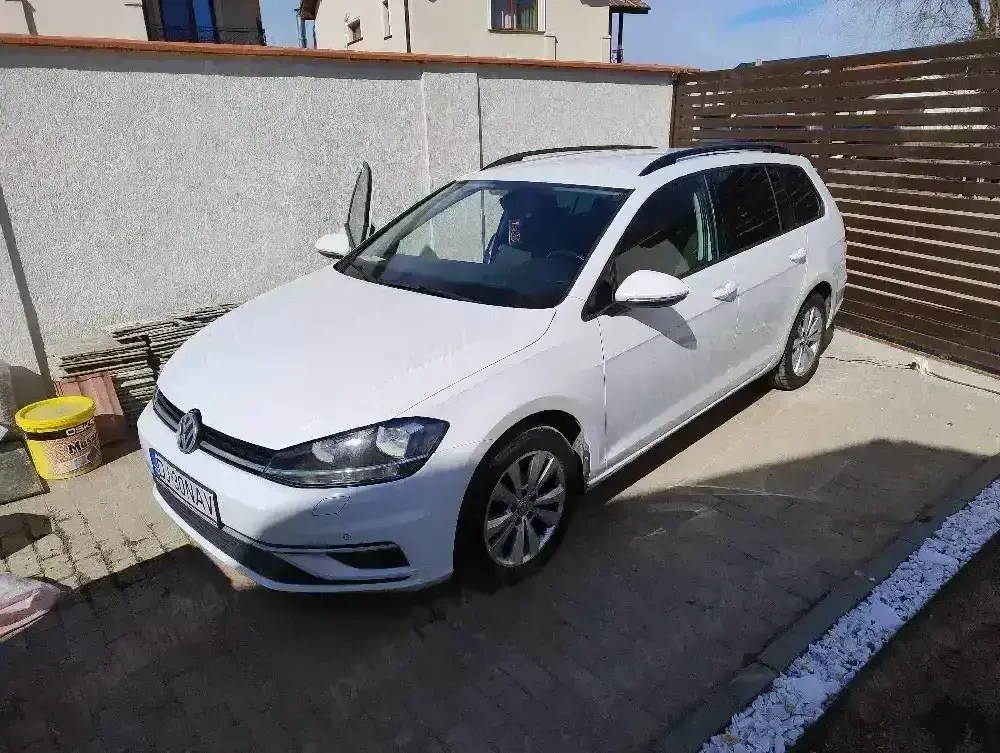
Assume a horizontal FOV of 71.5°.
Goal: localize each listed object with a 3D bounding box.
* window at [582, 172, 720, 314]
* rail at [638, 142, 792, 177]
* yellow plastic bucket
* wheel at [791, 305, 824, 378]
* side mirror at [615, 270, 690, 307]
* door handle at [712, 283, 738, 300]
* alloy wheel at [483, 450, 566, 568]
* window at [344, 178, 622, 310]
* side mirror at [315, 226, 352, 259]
[{"bbox_3d":[0.647,-0.593,2.951,1.200,0.460,0.090,-21,3,-42],"label":"window"},{"bbox_3d":[1.246,-1.192,3.742,0.080,0.110,1.760,16,26,41],"label":"rail"},{"bbox_3d":[-2.296,0.329,3.650,0.345,0.340,0.345,-2,19,1],"label":"yellow plastic bucket"},{"bbox_3d":[1.850,-0.231,4.362,0.170,0.438,0.438,16,26,41],"label":"wheel"},{"bbox_3d":[0.597,-0.347,2.721,0.255,0.145,0.150,8,22,27],"label":"side mirror"},{"bbox_3d":[1.049,-0.393,3.257,0.055,0.062,0.210,16,26,41],"label":"door handle"},{"bbox_3d":[0.041,0.467,2.587,0.170,0.438,0.438,16,26,41],"label":"alloy wheel"},{"bbox_3d":[-0.110,-0.676,3.239,1.470,0.110,0.880,16,54,41],"label":"window"},{"bbox_3d":[-0.962,-0.741,3.948,0.245,0.145,0.150,2,20,11],"label":"side mirror"}]

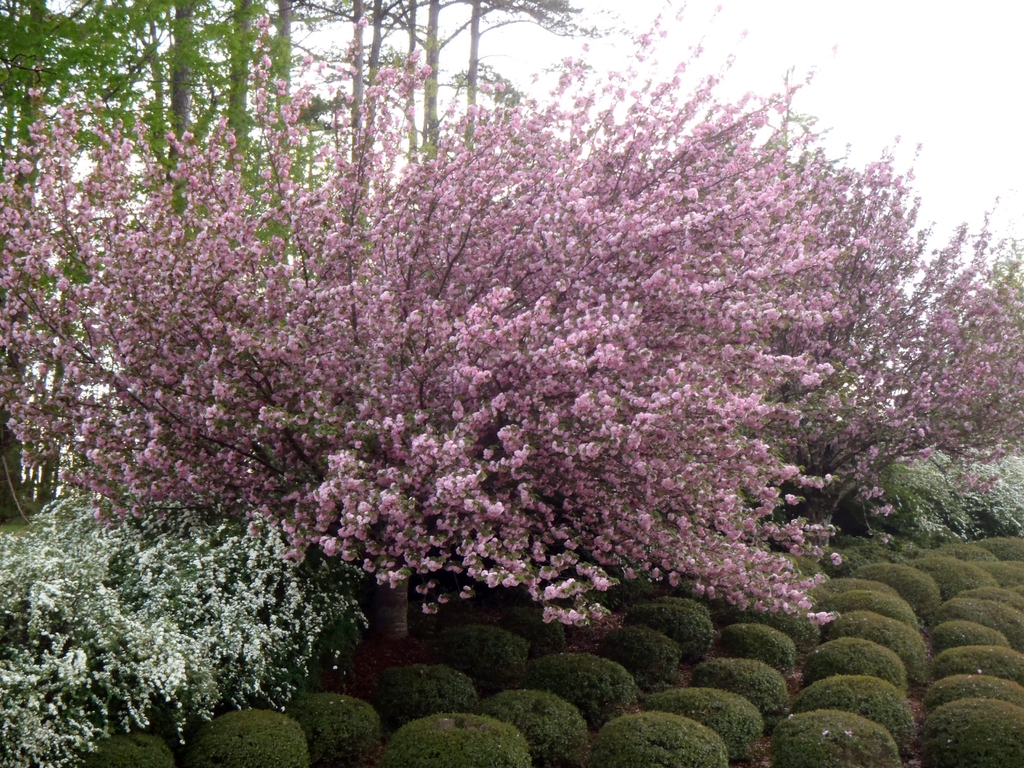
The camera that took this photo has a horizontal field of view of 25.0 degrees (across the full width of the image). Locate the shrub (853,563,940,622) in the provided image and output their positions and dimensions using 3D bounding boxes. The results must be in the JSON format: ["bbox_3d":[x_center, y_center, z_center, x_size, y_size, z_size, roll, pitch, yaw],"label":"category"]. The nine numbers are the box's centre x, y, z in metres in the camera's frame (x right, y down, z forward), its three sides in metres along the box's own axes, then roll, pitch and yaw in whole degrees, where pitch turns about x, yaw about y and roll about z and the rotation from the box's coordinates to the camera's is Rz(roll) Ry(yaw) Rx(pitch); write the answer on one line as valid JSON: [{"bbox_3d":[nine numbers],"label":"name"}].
[{"bbox_3d":[3.778,2.046,22.687,0.915,0.580,0.915,0,-2,0],"label":"shrub"}]

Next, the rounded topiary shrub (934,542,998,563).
[{"bbox_3d":[4.720,1.874,24.120,0.753,0.414,0.753,0,1,0],"label":"rounded topiary shrub"}]

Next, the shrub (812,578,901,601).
[{"bbox_3d":[3.261,2.134,21.988,0.887,0.570,0.887,0,-2,0],"label":"shrub"}]

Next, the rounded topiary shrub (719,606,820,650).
[{"bbox_3d":[2.362,2.250,20.988,0.892,0.560,0.892,0,-2,0],"label":"rounded topiary shrub"}]

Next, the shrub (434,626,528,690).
[{"bbox_3d":[-0.271,2.494,21.188,0.882,0.560,0.882,0,-2,0],"label":"shrub"}]

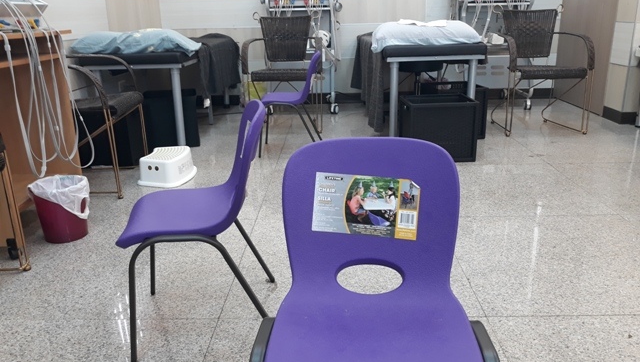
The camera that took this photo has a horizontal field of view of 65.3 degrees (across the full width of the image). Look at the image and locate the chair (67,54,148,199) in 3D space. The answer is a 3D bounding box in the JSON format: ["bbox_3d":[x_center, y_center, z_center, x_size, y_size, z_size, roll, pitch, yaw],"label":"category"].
[{"bbox_3d":[-1.183,-0.372,2.453,0.535,0.798,0.566,-1,18,3],"label":"chair"}]

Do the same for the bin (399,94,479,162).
[{"bbox_3d":[0.681,-0.307,2.870,0.369,0.318,0.323,-1,18,2],"label":"bin"}]

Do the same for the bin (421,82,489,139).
[{"bbox_3d":[0.904,-0.500,3.438,0.369,0.318,0.343,-1,18,2],"label":"bin"}]

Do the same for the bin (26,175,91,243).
[{"bbox_3d":[-0.967,0.108,1.898,0.207,0.224,0.212,-1,18,2],"label":"bin"}]

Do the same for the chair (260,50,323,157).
[{"bbox_3d":[-0.175,-0.486,3.047,0.404,0.591,0.348,-2,18,-3],"label":"chair"}]

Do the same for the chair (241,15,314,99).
[{"bbox_3d":[-0.251,-0.794,3.655,0.566,0.798,0.525,-1,18,2],"label":"chair"}]

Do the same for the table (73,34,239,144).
[{"bbox_3d":[-1.140,-0.774,3.958,0.667,0.616,1.768,-1,18,2],"label":"table"}]

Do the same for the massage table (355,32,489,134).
[{"bbox_3d":[0.713,-0.813,3.926,0.687,0.616,1.757,-1,18,2],"label":"massage table"}]

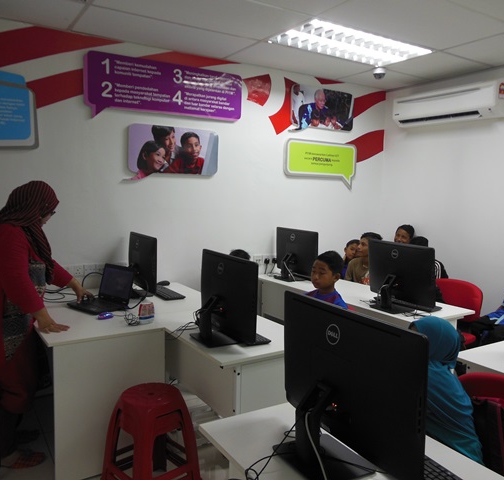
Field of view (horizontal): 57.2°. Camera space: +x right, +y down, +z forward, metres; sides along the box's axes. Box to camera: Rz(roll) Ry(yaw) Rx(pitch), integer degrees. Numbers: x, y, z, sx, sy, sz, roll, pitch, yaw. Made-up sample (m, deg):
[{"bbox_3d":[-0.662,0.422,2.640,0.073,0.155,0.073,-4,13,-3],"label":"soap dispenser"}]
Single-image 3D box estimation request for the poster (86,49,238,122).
[{"bbox_3d":[-0.639,-1.138,3.634,1.290,0.470,0.060,-3,7,-32],"label":"poster"}]

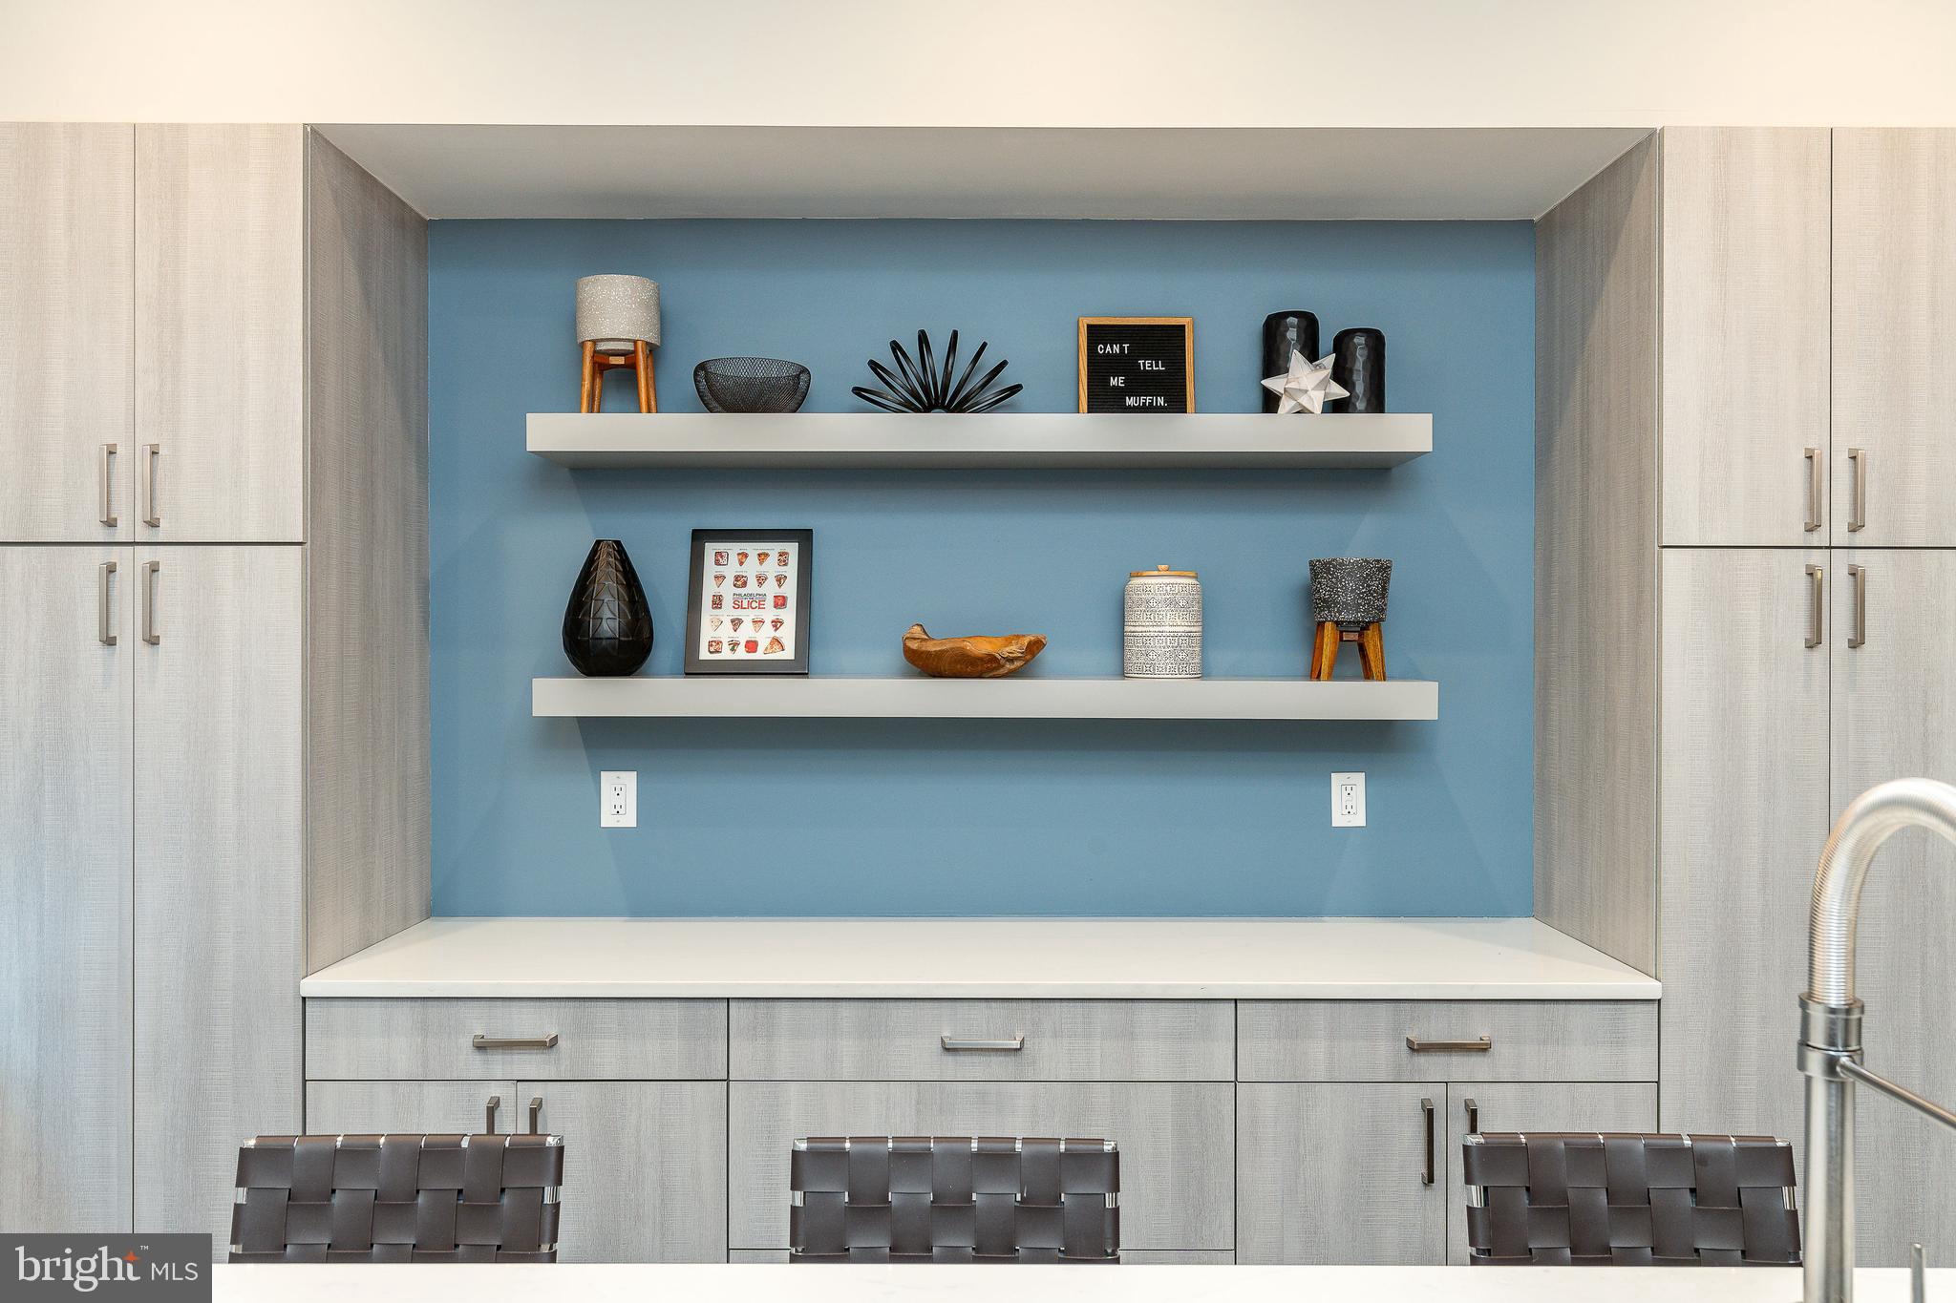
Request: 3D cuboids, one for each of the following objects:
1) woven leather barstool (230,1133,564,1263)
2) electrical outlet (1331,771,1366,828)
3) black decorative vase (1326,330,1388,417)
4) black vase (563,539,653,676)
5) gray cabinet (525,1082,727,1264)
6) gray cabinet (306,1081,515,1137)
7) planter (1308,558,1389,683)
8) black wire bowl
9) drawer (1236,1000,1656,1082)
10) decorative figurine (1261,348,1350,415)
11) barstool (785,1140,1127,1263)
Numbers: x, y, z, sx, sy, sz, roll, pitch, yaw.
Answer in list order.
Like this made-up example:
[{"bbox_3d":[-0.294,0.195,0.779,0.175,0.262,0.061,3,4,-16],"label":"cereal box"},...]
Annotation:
[{"bbox_3d":[-0.712,1.050,1.690,0.430,0.900,0.500,0,0,-2],"label":"woven leather barstool"},{"bbox_3d":[0.820,0.329,3.360,0.074,0.118,0.010,0,0,0],"label":"electrical outlet"},{"bbox_3d":[0.812,-0.579,3.236,0.112,0.204,0.112,0,0,0],"label":"black decorative vase"},{"bbox_3d":[-0.779,-0.089,3.210,0.192,0.289,0.192,0,0,0],"label":"black vase"},{"bbox_3d":[-0.640,1.085,2.990,0.377,0.620,0.510,0,0,0],"label":"gray cabinet"},{"bbox_3d":[-1.021,1.085,2.990,0.379,0.620,0.510,0,0,0],"label":"gray cabinet"},{"bbox_3d":[0.782,-0.066,3.189,0.175,0.250,0.175,0,0,0],"label":"planter"},{"bbox_3d":[-0.472,-0.536,3.200,0.247,0.119,0.247,0,0,0],"label":"black wire bowl"},{"bbox_3d":[0.846,0.704,2.950,0.759,0.150,0.460,0,0,0],"label":"drawer"},{"bbox_3d":[0.675,-0.548,3.136,0.185,0.144,0.166,0,0,0],"label":"decorative figurine"},{"bbox_3d":[-0.029,1.066,1.700,0.420,0.900,0.480,0,0,0],"label":"barstool"}]

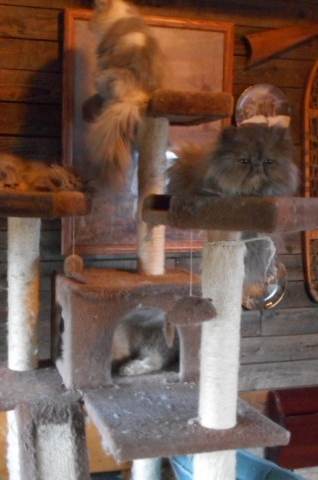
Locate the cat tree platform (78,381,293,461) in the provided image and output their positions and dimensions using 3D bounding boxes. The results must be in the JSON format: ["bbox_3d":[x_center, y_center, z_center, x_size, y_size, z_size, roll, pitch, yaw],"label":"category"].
[{"bbox_3d":[0.040,0.412,1.692,0.380,0.030,0.410,-1,6,-19],"label":"cat tree platform"}]

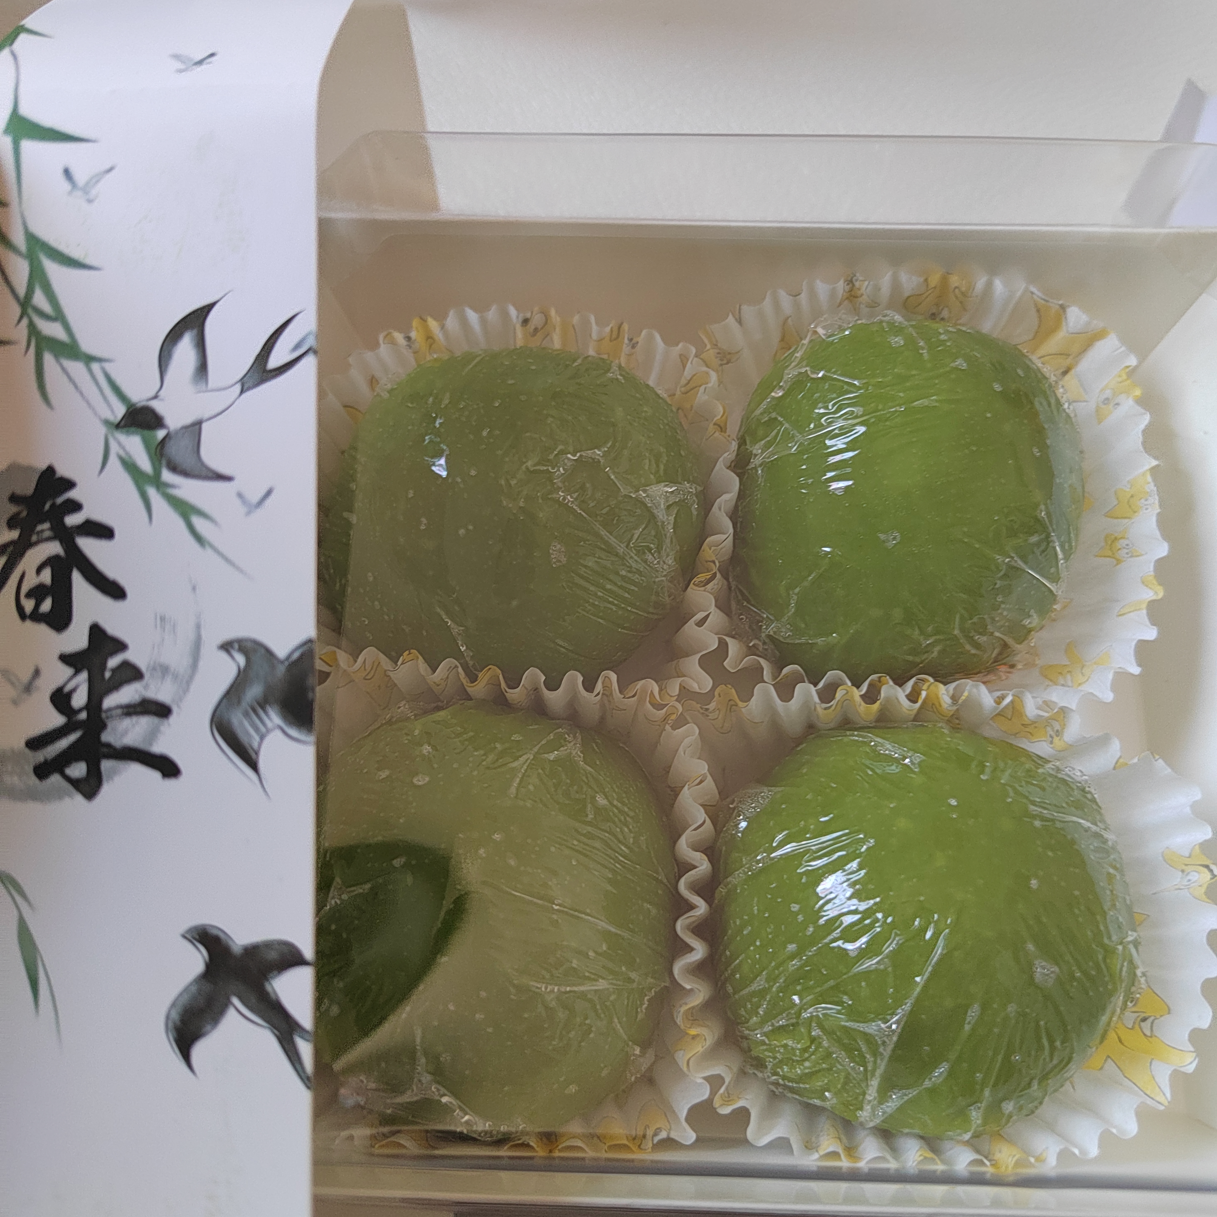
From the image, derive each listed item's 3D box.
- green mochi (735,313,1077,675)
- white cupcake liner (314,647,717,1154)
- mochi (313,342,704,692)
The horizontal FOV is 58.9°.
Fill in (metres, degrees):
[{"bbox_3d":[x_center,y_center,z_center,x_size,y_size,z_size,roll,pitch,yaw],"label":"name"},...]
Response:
[{"bbox_3d":[0.046,-0.017,0.167,0.053,0.042,0.057,1,76,1],"label":"green mochi"},{"bbox_3d":[-0.016,0.043,0.158,0.062,0.034,0.063,1,76,1],"label":"white cupcake liner"},{"bbox_3d":[-0.015,-0.015,0.168,0.059,0.042,0.053,1,76,1],"label":"mochi"}]

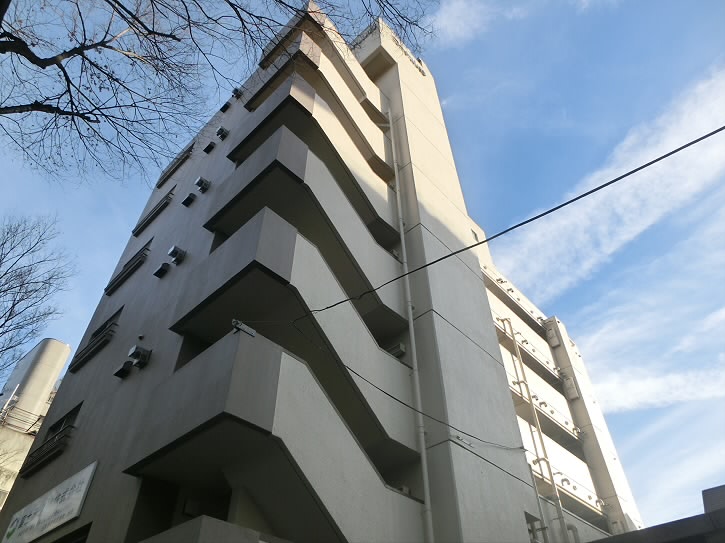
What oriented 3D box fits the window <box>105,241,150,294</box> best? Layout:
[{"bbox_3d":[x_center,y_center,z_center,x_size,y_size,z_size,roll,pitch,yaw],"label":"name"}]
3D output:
[{"bbox_3d":[-7.131,-0.181,15.565,1.931,1.236,0.270,-33,-53,29],"label":"window"}]

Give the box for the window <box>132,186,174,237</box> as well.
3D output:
[{"bbox_3d":[-7.142,-2.146,17.491,1.931,1.236,0.270,-33,-53,29],"label":"window"}]

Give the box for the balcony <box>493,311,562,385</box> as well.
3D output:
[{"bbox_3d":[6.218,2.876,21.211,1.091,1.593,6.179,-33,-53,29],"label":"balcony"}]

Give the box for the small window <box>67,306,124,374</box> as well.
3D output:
[{"bbox_3d":[-7.119,1.818,13.605,1.931,1.236,0.270,-33,-53,29],"label":"small window"}]

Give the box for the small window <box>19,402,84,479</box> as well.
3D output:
[{"bbox_3d":[-7.107,3.866,11.597,1.931,1.236,0.270,-33,-53,29],"label":"small window"}]

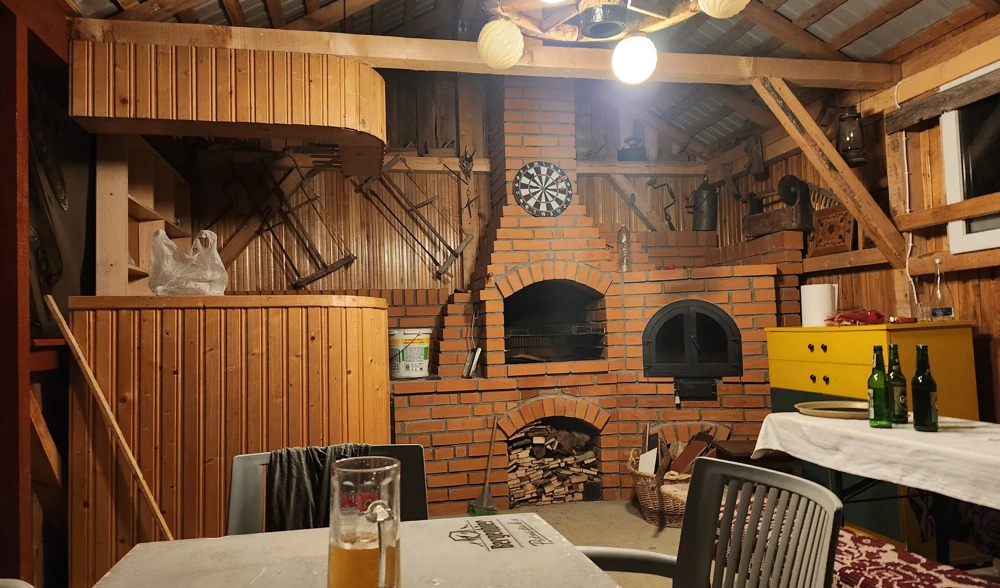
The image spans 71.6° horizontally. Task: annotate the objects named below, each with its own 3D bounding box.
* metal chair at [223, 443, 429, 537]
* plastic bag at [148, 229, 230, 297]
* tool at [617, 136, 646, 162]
[{"bbox_3d":[-0.325,0.755,1.286,0.560,0.840,0.560,-1,-3,-11],"label":"metal chair"},{"bbox_3d":[-1.357,-0.131,3.020,0.310,0.300,0.180,-1,-3,-11],"label":"plastic bag"},{"bbox_3d":[1.030,-1.135,5.427,0.220,0.190,0.110,-1,-3,-11],"label":"tool"}]

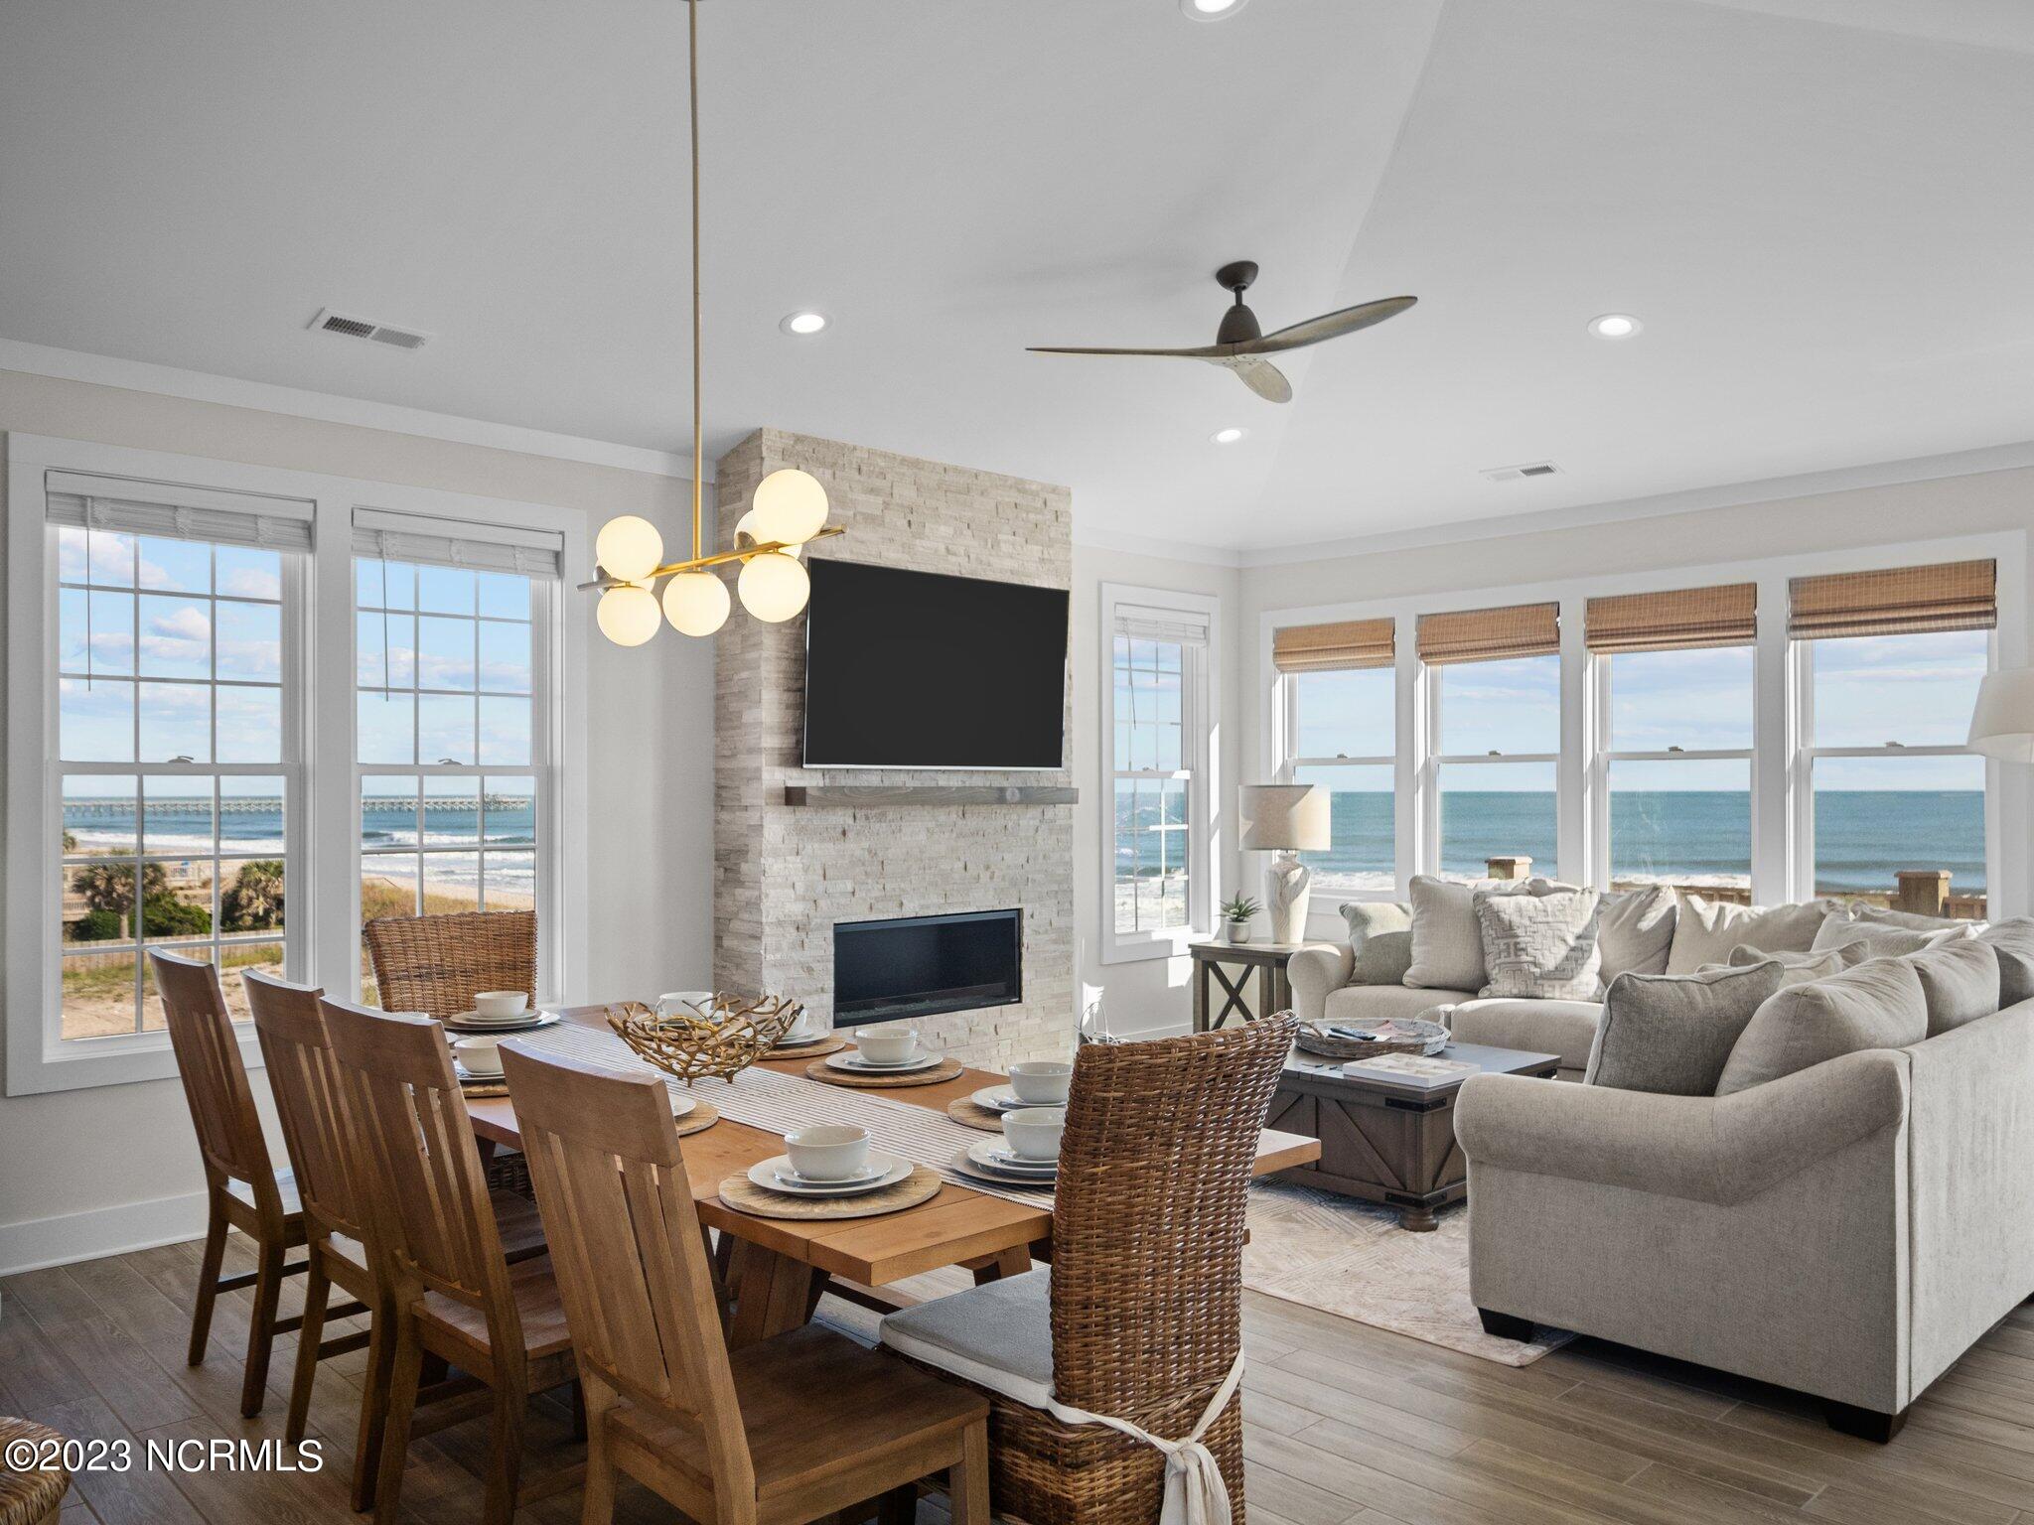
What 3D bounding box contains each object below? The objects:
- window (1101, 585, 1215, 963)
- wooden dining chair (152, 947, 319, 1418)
[{"bbox_3d":[0.764,0.059,8.119,0.950,1.950,0.090,1,-1,-44],"label":"window"},{"bbox_3d":[-1.759,0.967,3.717,0.560,1.025,0.480,1,-1,-44],"label":"wooden dining chair"}]

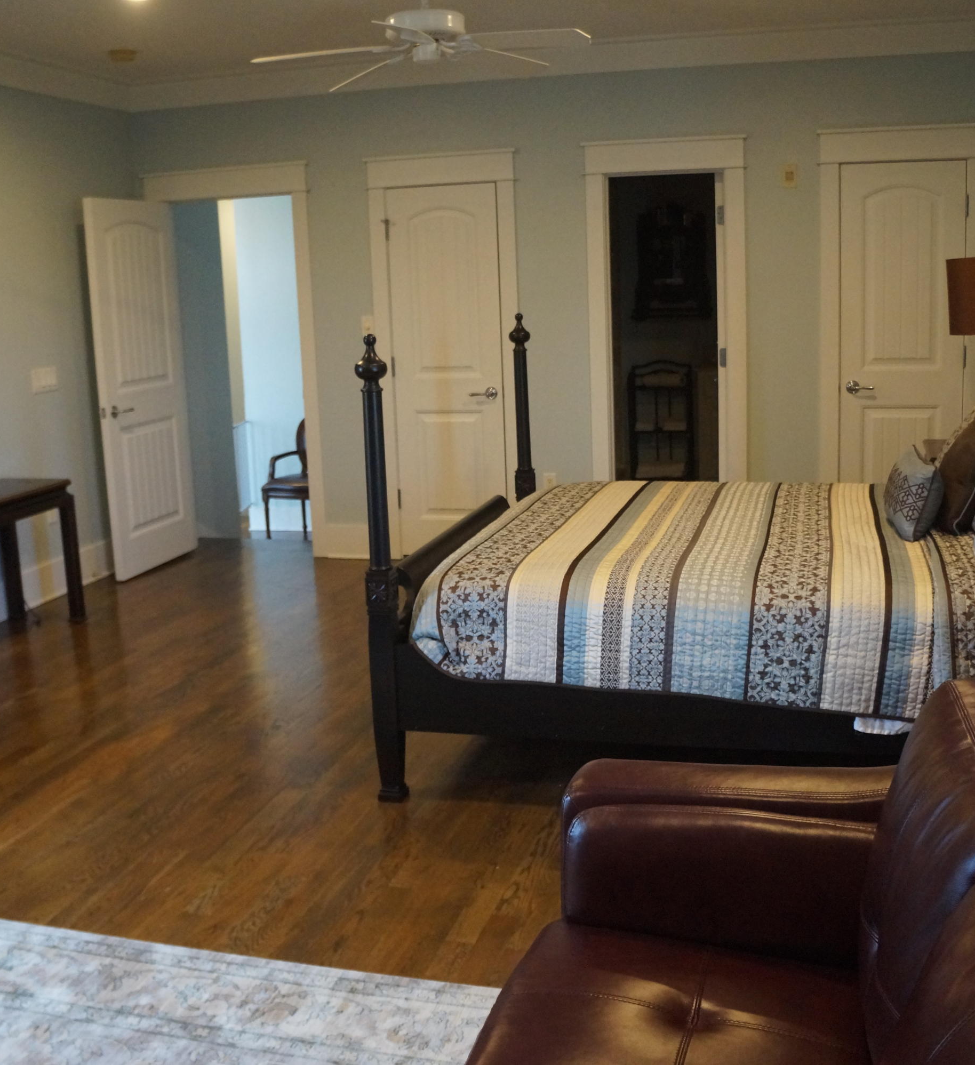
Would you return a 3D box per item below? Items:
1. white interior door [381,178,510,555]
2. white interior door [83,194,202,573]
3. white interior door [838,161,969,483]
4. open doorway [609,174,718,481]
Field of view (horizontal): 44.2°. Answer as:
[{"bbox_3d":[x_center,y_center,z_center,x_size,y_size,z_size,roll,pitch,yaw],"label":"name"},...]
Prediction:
[{"bbox_3d":[-0.227,-0.866,6.671,0.640,2.070,0.050,1,11,15],"label":"white interior door"},{"bbox_3d":[-1.947,-0.826,6.814,0.050,2.070,0.850,1,11,15],"label":"white interior door"},{"bbox_3d":[2.090,-0.811,6.059,0.620,2.070,0.050,1,11,15],"label":"white interior door"},{"bbox_3d":[0.976,-0.849,6.393,0.610,2.070,0.120,1,11,15],"label":"open doorway"}]

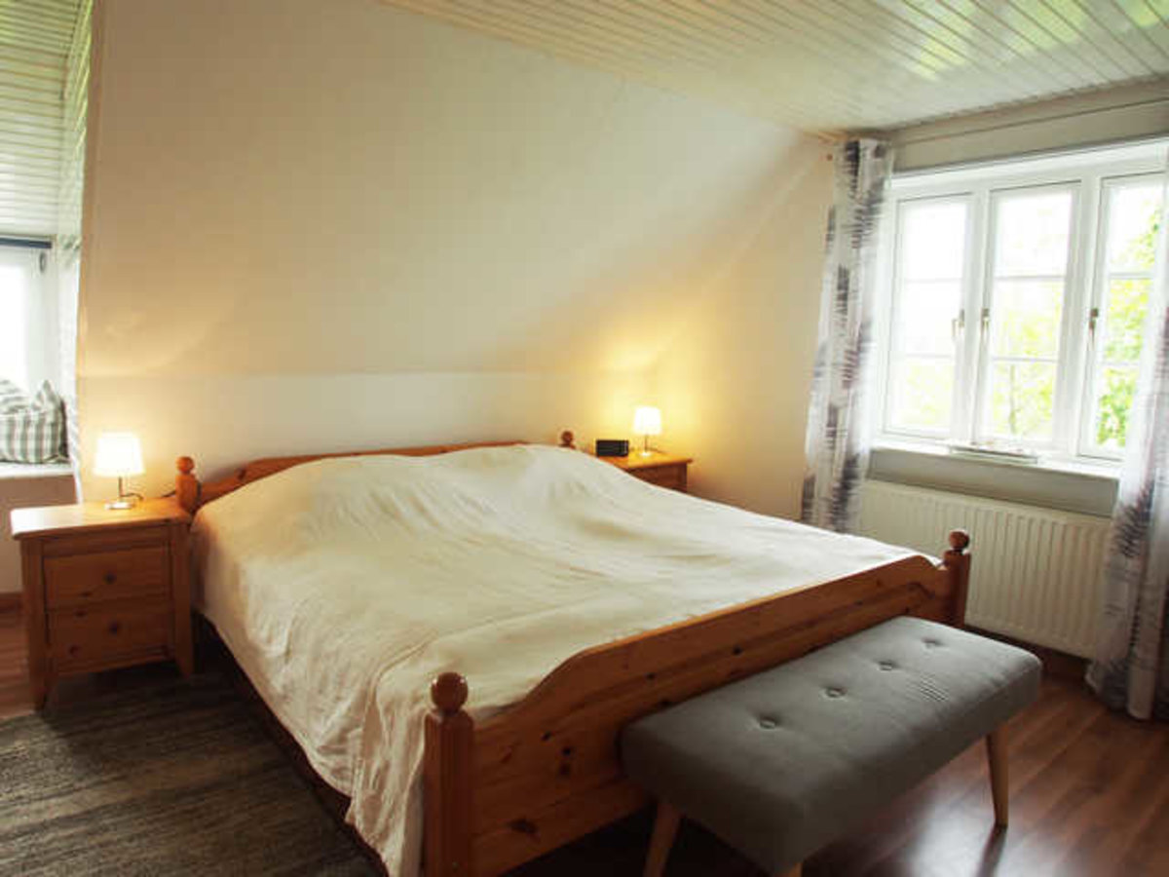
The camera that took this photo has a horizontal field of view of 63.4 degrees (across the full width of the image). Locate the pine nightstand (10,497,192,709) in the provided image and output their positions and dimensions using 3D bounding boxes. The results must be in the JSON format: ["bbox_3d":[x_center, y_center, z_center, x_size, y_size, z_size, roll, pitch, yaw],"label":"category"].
[{"bbox_3d":[-1.713,0.559,3.355,0.510,0.595,0.410,-4,9,-36],"label":"pine nightstand"}]

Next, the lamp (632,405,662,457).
[{"bbox_3d":[0.347,-0.044,5.244,0.165,0.268,0.165,1,7,0],"label":"lamp"}]

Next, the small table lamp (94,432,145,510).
[{"bbox_3d":[-1.683,0.111,3.414,0.165,0.265,0.165,-4,9,-36],"label":"small table lamp"}]

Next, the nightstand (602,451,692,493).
[{"bbox_3d":[0.251,0.418,5.140,0.510,0.595,0.410,-4,9,-39],"label":"nightstand"}]

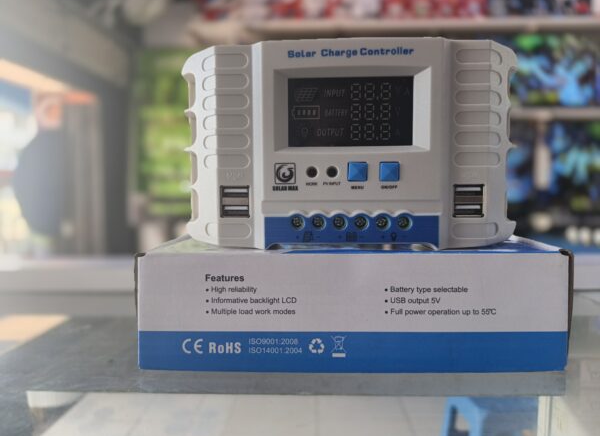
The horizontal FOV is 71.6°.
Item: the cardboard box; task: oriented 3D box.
[{"bbox_3d":[0.024,0.039,0.243,0.193,0.053,0.112,0,4,2],"label":"cardboard box"}]

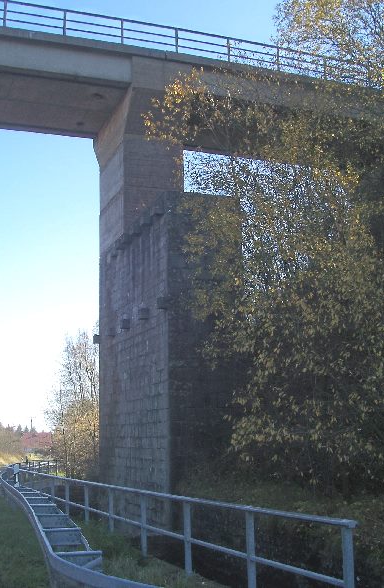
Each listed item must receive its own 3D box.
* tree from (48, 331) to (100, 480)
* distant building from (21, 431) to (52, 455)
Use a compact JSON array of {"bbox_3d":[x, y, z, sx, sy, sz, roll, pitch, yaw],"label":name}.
[{"bbox_3d":[-6.626,6.557,40.998,4.200,8.750,4.200,0,-13,-6],"label":"tree"},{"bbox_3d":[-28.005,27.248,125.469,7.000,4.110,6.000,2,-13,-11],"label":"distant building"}]

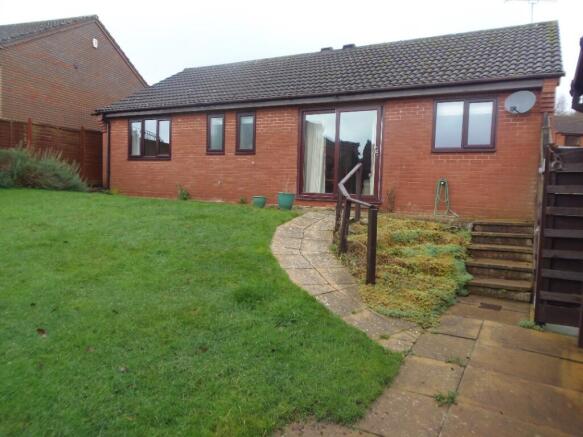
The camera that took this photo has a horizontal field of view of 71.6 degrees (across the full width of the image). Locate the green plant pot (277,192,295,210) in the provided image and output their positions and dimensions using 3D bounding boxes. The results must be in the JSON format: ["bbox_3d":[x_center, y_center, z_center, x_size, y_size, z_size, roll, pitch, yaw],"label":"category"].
[{"bbox_3d":[-0.121,-0.384,9.022,0.391,0.388,0.391,2,4,0],"label":"green plant pot"}]

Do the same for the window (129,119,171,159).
[{"bbox_3d":[-3.925,-2.196,11.247,1.583,1.149,0.100,4,4,25],"label":"window"}]

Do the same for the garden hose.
[{"bbox_3d":[3.042,-0.403,7.908,0.477,0.815,0.130,4,4,25],"label":"garden hose"}]

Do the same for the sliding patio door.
[{"bbox_3d":[1.046,-1.399,8.906,1.945,2.060,0.120,4,4,25],"label":"sliding patio door"}]

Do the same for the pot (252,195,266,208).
[{"bbox_3d":[-0.735,-0.379,9.338,0.328,0.282,0.328,2,4,0],"label":"pot"}]

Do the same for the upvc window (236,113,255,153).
[{"bbox_3d":[-1.100,-2.070,9.901,0.562,1.030,0.100,4,4,25],"label":"upvc window"}]

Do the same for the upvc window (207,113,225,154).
[{"bbox_3d":[-1.899,-2.131,10.281,0.539,1.033,0.100,4,4,25],"label":"upvc window"}]

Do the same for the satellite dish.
[{"bbox_3d":[4.030,-2.046,7.128,0.500,0.430,0.350,5,5,43],"label":"satellite dish"}]

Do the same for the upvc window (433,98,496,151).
[{"bbox_3d":[3.331,-1.797,7.795,1.131,1.035,0.100,4,4,25],"label":"upvc window"}]

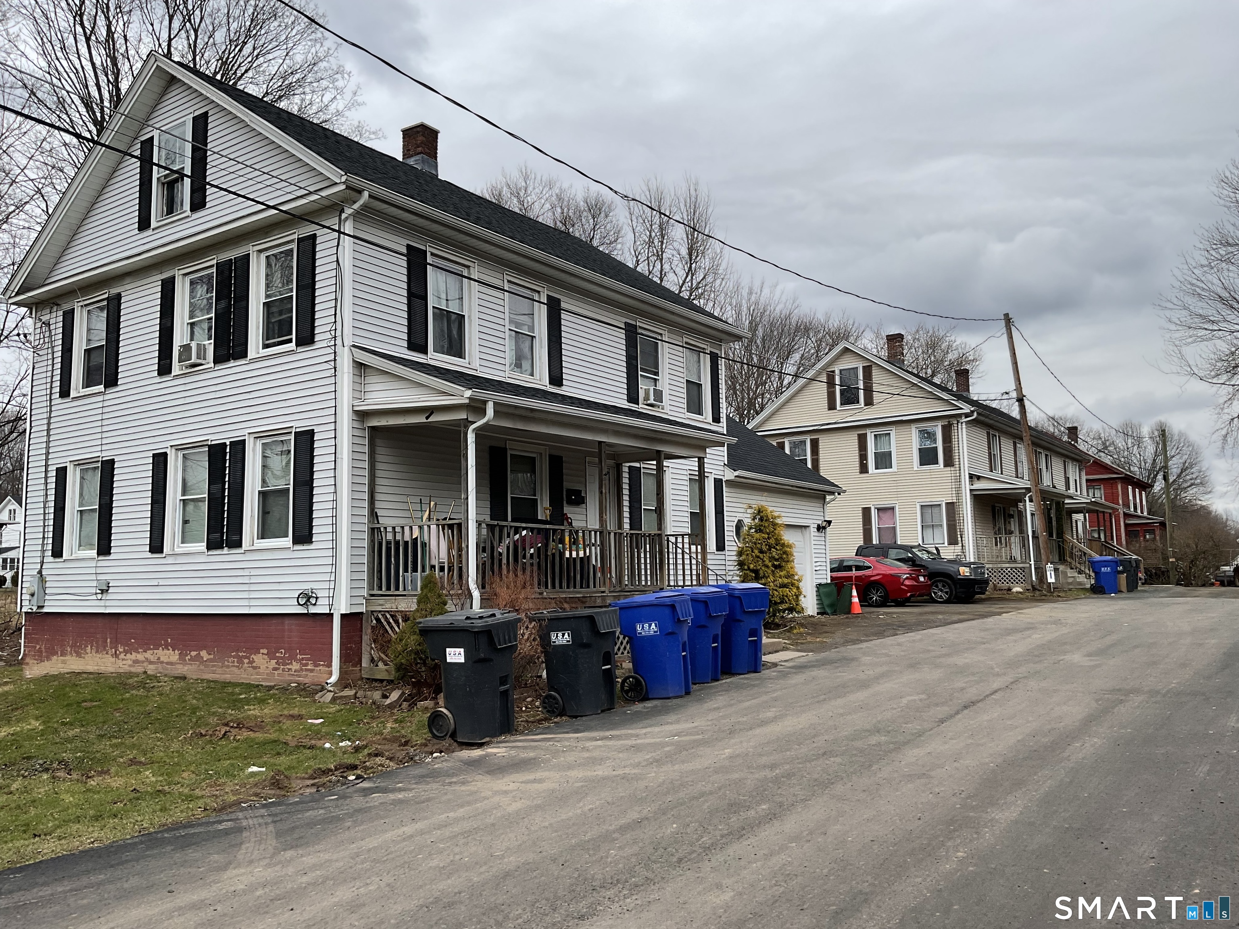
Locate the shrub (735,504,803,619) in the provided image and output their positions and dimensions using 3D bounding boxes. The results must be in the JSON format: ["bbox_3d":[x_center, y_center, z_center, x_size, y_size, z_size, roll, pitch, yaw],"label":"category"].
[{"bbox_3d":[2.909,1.939,20.333,1.350,2.336,1.350,-1,-7,0],"label":"shrub"}]

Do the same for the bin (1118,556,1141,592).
[{"bbox_3d":[16.540,3.634,34.294,0.850,1.140,0.660,-3,-5,8],"label":"bin"}]

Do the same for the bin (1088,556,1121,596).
[{"bbox_3d":[15.376,3.520,32.832,0.850,1.140,0.660,-3,-5,9],"label":"bin"}]

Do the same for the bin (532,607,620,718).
[{"bbox_3d":[-0.487,2.154,11.338,0.850,1.140,0.660,-3,-5,17],"label":"bin"}]

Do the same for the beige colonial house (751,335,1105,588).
[{"bbox_3d":[15.112,0.266,46.467,10.300,10.200,21.100,-6,-8,34],"label":"beige colonial house"}]

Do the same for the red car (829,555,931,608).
[{"bbox_3d":[6.635,3.503,30.864,4.885,1.445,1.840,-6,-8,34],"label":"red car"}]

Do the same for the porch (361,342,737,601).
[{"bbox_3d":[-0.724,0.465,15.271,2.100,3.670,6.500,-6,-8,34],"label":"porch"}]

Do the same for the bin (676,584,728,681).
[{"bbox_3d":[0.785,1.997,12.296,0.820,1.100,0.700,-4,-7,22],"label":"bin"}]

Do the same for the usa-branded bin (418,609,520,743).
[{"bbox_3d":[-1.420,2.034,9.959,0.850,1.140,0.660,-3,-5,12],"label":"usa-branded bin"}]

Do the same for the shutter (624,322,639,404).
[{"bbox_3d":[0.255,-1.835,18.839,0.040,1.475,0.390,-6,-8,34],"label":"shutter"}]

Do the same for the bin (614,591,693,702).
[{"bbox_3d":[0.404,2.098,11.979,0.850,1.140,0.660,-3,-5,14],"label":"bin"}]

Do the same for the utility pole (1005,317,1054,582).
[{"bbox_3d":[12.966,-0.456,32.953,0.250,8.971,0.250,-9,-9,21],"label":"utility pole"}]

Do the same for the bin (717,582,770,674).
[{"bbox_3d":[1.372,2.079,13.196,0.820,1.100,0.700,-5,-8,31],"label":"bin"}]

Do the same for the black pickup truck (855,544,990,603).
[{"bbox_3d":[9.176,3.600,34.276,5.700,1.870,2.030,-6,-9,39],"label":"black pickup truck"}]

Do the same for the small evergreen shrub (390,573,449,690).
[{"bbox_3d":[-2.248,1.908,11.977,0.820,1.354,0.820,-1,-7,0],"label":"small evergreen shrub"}]

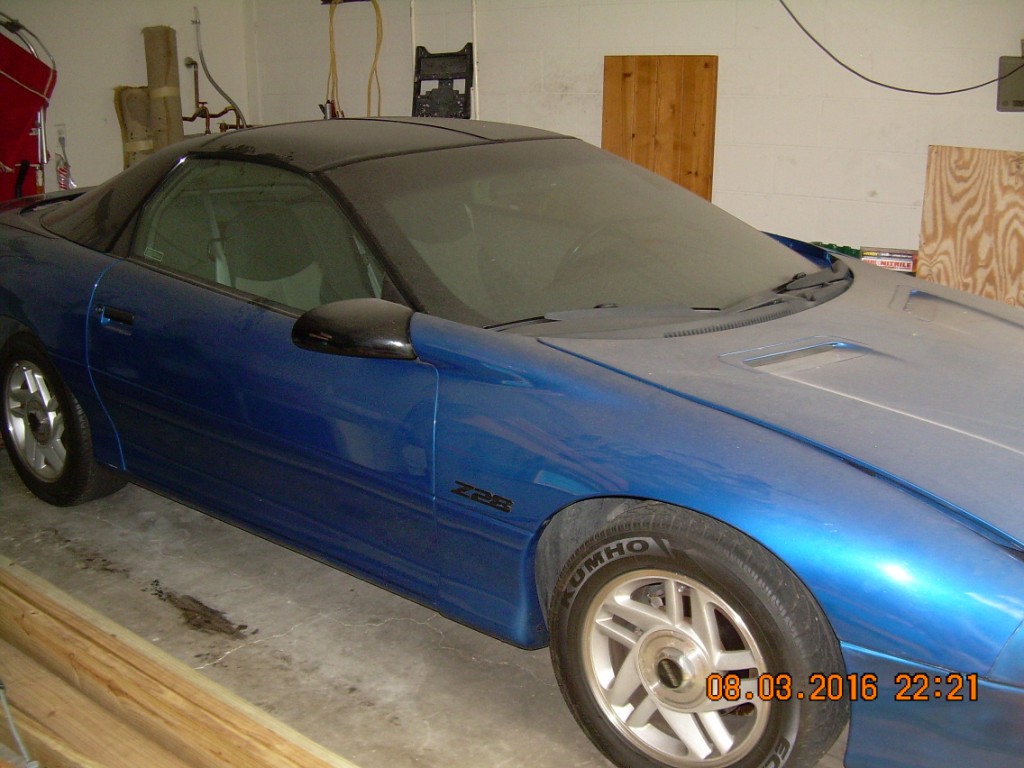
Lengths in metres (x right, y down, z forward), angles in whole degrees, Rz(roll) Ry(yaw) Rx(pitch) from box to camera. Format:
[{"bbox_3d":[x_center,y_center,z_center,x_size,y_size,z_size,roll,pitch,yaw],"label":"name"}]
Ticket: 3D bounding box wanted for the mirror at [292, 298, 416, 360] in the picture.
[{"bbox_3d":[-0.359,-0.126,2.533,0.220,0.130,0.250,13,19,39],"label":"mirror"}]

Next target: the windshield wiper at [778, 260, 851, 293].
[{"bbox_3d":[0.898,-0.322,3.325,0.080,0.070,0.620,10,18,32],"label":"windshield wiper"}]

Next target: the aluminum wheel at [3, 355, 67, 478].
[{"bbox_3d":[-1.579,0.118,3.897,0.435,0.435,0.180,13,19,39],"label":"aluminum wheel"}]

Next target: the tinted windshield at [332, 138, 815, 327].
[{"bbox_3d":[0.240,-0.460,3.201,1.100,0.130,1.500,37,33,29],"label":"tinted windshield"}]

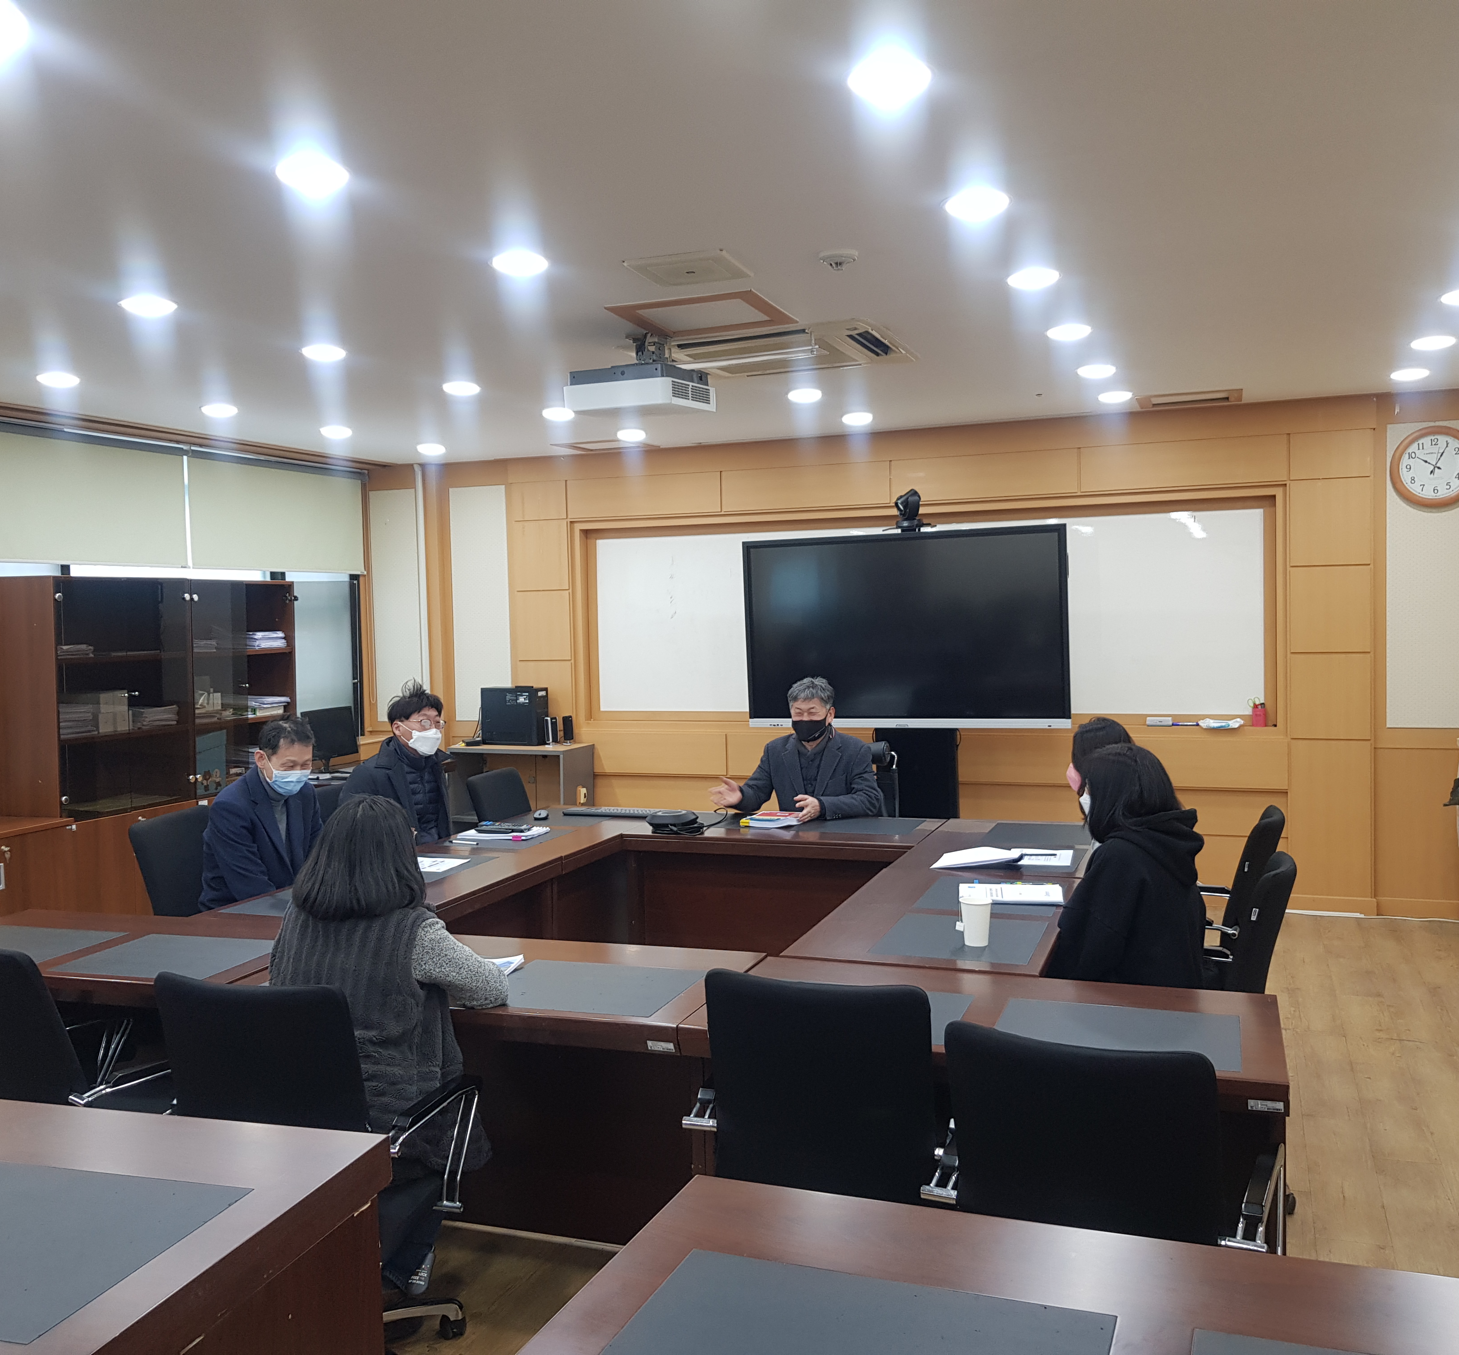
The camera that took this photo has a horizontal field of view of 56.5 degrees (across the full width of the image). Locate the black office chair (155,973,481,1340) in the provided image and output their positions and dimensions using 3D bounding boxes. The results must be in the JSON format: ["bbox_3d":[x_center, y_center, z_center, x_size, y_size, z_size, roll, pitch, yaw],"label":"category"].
[{"bbox_3d":[-0.812,1.046,2.925,0.600,0.920,0.620,0,2,20],"label":"black office chair"}]

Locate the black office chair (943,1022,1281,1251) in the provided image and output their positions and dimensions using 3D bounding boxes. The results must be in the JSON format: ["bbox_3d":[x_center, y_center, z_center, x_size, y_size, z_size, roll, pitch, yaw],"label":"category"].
[{"bbox_3d":[0.694,1.033,2.477,0.580,0.910,0.600,0,3,26],"label":"black office chair"}]

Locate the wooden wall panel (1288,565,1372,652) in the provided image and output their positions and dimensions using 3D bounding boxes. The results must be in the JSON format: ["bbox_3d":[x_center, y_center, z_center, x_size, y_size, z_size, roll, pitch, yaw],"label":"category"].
[{"bbox_3d":[3.002,-0.347,6.783,0.372,0.438,0.025,0,3,21],"label":"wooden wall panel"}]

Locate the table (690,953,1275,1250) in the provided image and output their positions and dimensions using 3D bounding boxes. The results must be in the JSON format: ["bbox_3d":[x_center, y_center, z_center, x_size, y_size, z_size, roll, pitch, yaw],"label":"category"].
[{"bbox_3d":[0.566,1.105,3.009,1.225,0.740,0.620,0,2,22],"label":"table"}]

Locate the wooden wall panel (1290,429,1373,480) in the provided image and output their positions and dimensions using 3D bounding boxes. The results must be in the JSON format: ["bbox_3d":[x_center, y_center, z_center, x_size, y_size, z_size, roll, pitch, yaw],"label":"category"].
[{"bbox_3d":[2.990,-1.100,6.741,0.375,0.243,0.025,0,3,21],"label":"wooden wall panel"}]

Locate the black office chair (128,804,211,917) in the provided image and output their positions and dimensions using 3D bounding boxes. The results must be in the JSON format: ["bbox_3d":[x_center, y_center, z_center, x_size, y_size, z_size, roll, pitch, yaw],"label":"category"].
[{"bbox_3d":[-1.824,0.974,5.061,0.600,0.940,0.600,-1,2,16],"label":"black office chair"}]

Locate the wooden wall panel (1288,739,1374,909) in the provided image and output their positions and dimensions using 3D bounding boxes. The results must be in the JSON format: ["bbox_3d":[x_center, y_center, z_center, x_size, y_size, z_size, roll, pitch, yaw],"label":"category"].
[{"bbox_3d":[3.075,0.751,6.931,0.393,0.868,0.020,0,3,21],"label":"wooden wall panel"}]

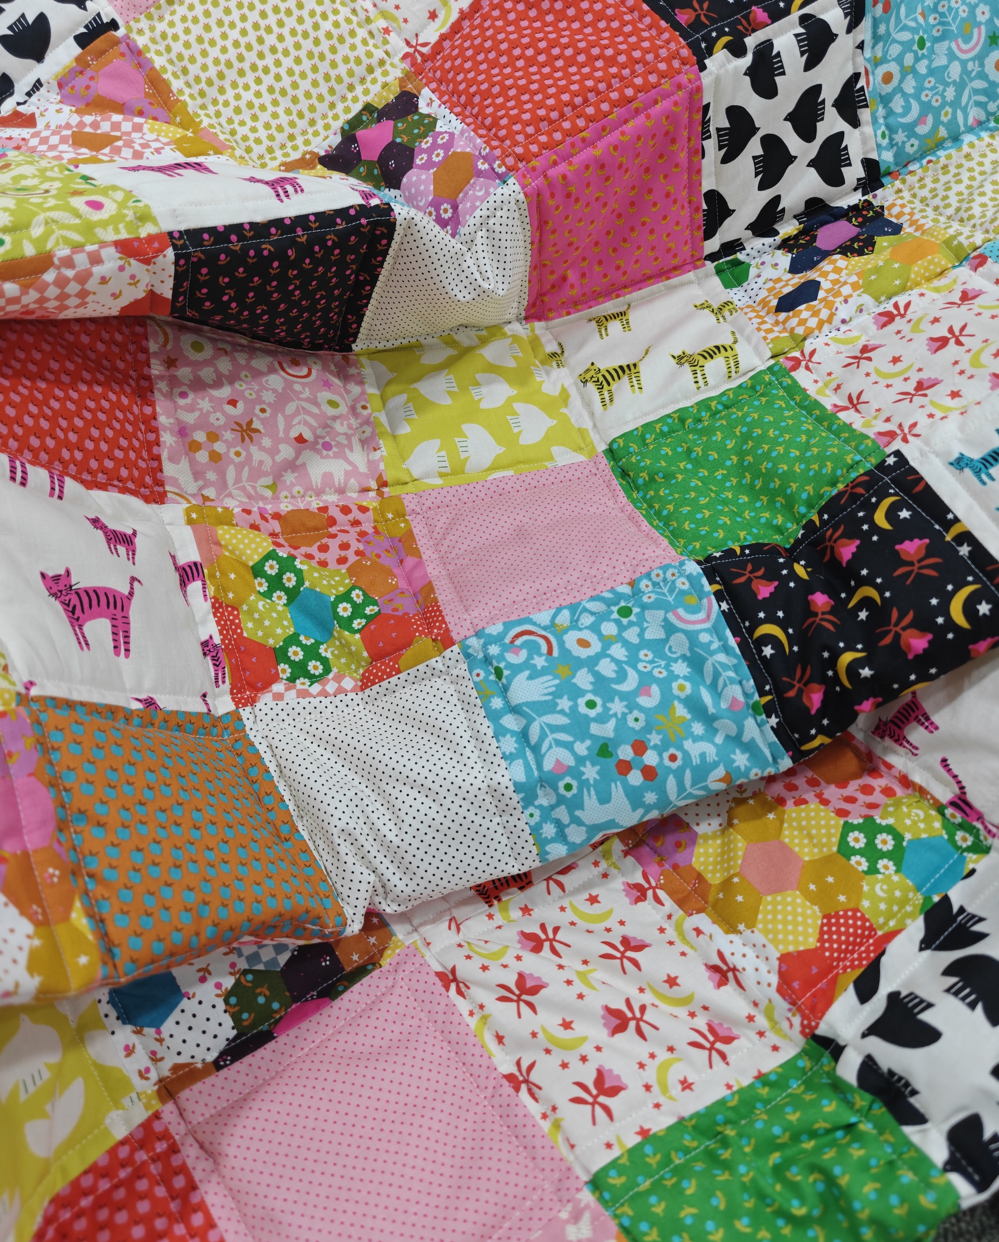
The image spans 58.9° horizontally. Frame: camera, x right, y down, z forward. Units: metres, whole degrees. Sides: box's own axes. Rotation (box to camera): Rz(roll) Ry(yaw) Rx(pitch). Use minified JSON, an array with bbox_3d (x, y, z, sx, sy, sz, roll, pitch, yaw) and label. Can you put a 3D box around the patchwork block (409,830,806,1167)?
[{"bbox_3d":[0.047,0.170,0.413,0.130,0.028,0.130,-25,51,-29],"label":"patchwork block"}]

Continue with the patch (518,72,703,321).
[{"bbox_3d":[0.075,-0.265,0.583,0.132,0.130,0.030,-22,51,-5],"label":"patch"}]

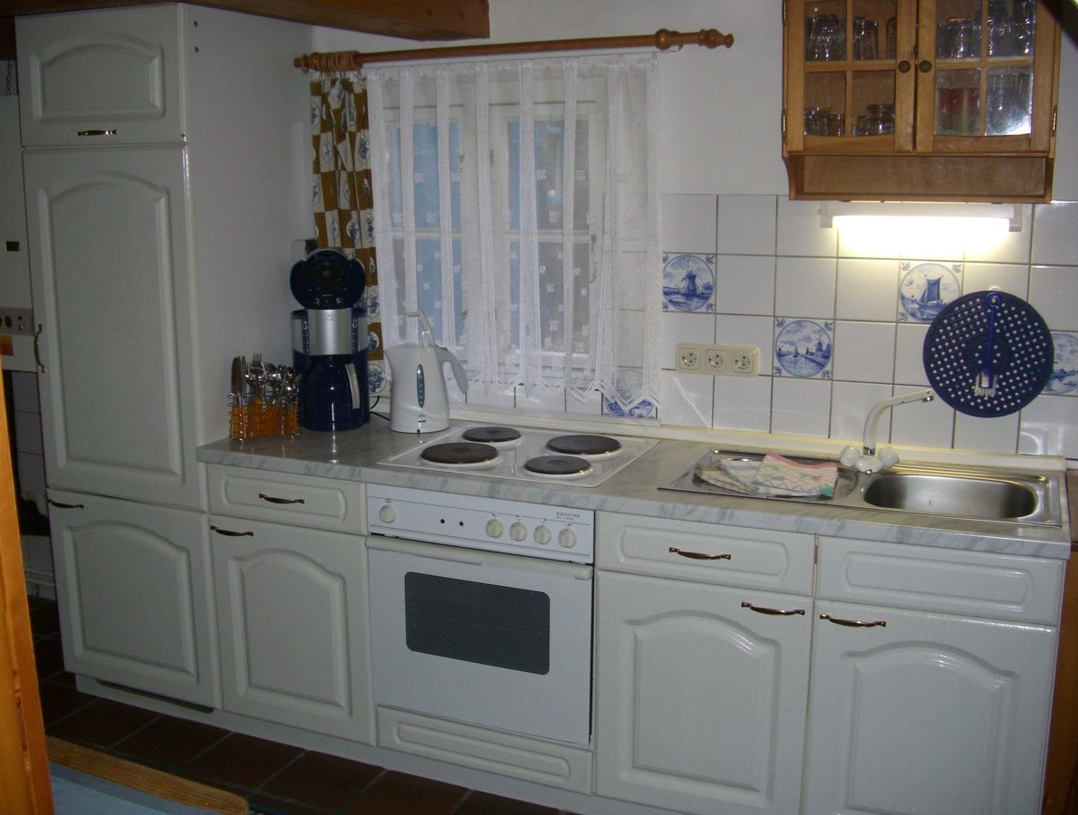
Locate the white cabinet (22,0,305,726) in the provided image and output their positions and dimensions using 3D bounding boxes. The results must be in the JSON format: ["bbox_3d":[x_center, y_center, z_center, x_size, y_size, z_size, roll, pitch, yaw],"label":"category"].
[{"bbox_3d":[-1.032,-0.125,3.464,0.598,1.955,0.564,5,12,24],"label":"white cabinet"}]

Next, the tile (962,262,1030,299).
[{"bbox_3d":[1.064,-0.260,2.780,0.150,0.150,0.009,5,12,24],"label":"tile"}]

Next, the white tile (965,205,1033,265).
[{"bbox_3d":[1.062,-0.407,2.752,0.150,0.150,0.009,5,12,24],"label":"white tile"}]

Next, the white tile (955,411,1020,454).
[{"bbox_3d":[1.085,0.034,2.892,0.149,0.152,0.010,5,12,23],"label":"white tile"}]

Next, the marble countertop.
[{"bbox_3d":[0.173,0.146,2.934,2.096,0.038,0.603,5,12,23],"label":"marble countertop"}]

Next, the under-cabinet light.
[{"bbox_3d":[0.888,-0.450,2.794,0.468,0.072,0.075,5,12,23],"label":"under-cabinet light"}]

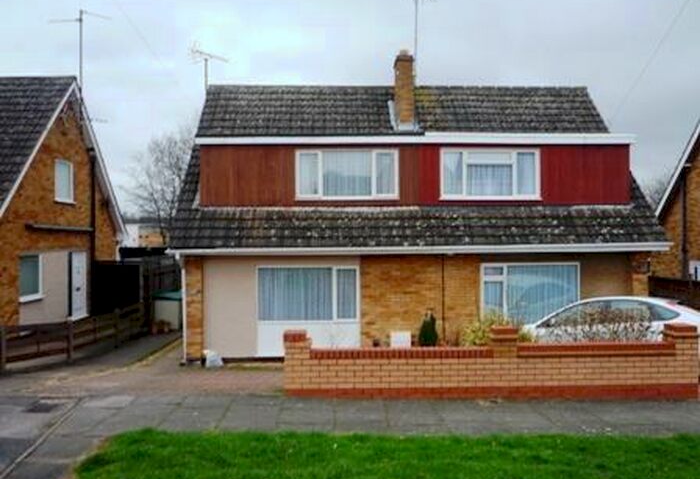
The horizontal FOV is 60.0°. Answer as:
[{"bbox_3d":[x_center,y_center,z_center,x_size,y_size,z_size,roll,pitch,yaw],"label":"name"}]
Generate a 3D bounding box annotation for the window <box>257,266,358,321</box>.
[{"bbox_3d":[-0.937,1.191,13.379,2.270,1.240,0.100,-1,0,-2],"label":"window"}]

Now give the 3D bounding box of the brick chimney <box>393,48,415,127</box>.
[{"bbox_3d":[1.464,-4.030,16.300,0.420,2.050,0.900,-1,0,-2],"label":"brick chimney"}]

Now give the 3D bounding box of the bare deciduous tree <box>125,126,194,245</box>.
[{"bbox_3d":[-8.867,-1.386,29.000,4.800,8.600,4.800,-1,0,-2],"label":"bare deciduous tree"}]

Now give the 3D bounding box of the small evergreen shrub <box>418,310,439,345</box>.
[{"bbox_3d":[1.566,1.915,12.100,0.400,1.000,0.400,-1,0,-2],"label":"small evergreen shrub"}]

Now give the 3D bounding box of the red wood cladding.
[{"bbox_3d":[1.562,-1.470,13.938,9.900,1.430,0.100,-1,0,-2],"label":"red wood cladding"}]

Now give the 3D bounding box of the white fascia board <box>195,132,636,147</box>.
[{"bbox_3d":[1.557,-2.273,13.788,10.050,0.240,0.080,-1,0,-2],"label":"white fascia board"}]

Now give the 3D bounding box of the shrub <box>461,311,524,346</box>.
[{"bbox_3d":[2.197,1.575,9.100,1.100,1.150,0.900,-1,0,-2],"label":"shrub"}]

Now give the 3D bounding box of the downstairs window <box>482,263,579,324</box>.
[{"bbox_3d":[4.045,1.244,13.597,2.180,1.370,0.100,-1,0,-2],"label":"downstairs window"}]

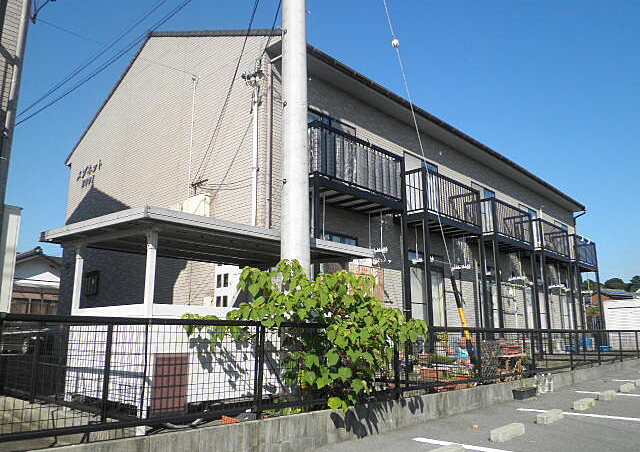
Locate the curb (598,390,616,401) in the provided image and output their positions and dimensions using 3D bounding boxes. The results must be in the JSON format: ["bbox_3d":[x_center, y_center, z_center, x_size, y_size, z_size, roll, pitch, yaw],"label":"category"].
[{"bbox_3d":[4.436,2.608,7.410,0.120,0.090,0.600,-13,-18,43],"label":"curb"}]

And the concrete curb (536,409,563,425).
[{"bbox_3d":[2.707,2.245,5.650,0.120,0.090,0.600,-13,-18,43],"label":"concrete curb"}]

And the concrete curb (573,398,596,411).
[{"bbox_3d":[3.621,2.430,6.580,0.120,0.090,0.600,-13,-18,43],"label":"concrete curb"}]

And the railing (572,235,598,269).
[{"bbox_3d":[11.143,1.079,20.100,0.100,1.050,2.850,-13,-18,43],"label":"railing"}]

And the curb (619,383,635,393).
[{"bbox_3d":[5.306,2.790,8.290,0.120,0.090,0.600,-13,-18,43],"label":"curb"}]

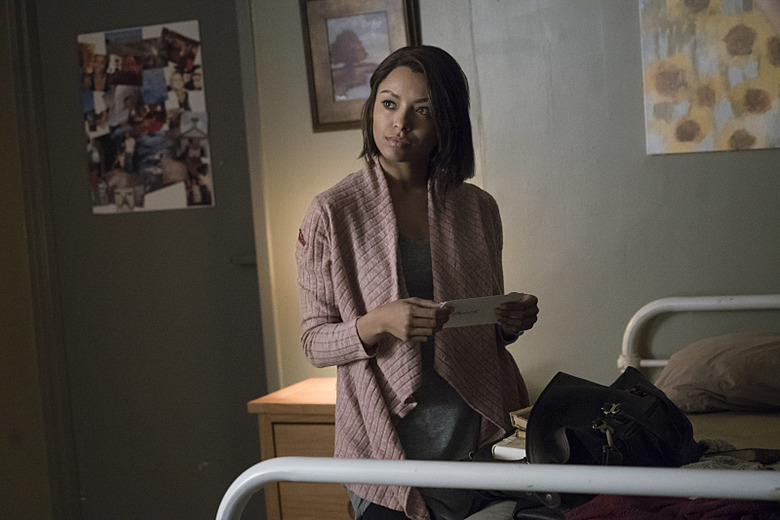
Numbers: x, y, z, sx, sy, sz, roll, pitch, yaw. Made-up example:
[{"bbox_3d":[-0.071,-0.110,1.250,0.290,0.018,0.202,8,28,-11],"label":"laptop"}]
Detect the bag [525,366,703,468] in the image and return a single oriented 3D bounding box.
[{"bbox_3d":[0.432,0.315,2.920,0.325,0.215,0.220,-4,4,9],"label":"bag"}]

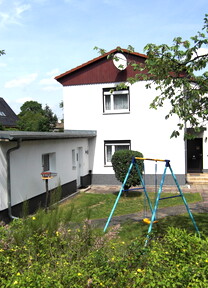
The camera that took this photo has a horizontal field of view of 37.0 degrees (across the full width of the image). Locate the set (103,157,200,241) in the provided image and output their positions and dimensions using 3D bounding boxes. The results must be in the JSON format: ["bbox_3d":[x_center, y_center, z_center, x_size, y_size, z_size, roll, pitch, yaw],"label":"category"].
[{"bbox_3d":[1.229,1.384,8.156,1.650,2.020,1.700,-2,2,-30],"label":"set"}]

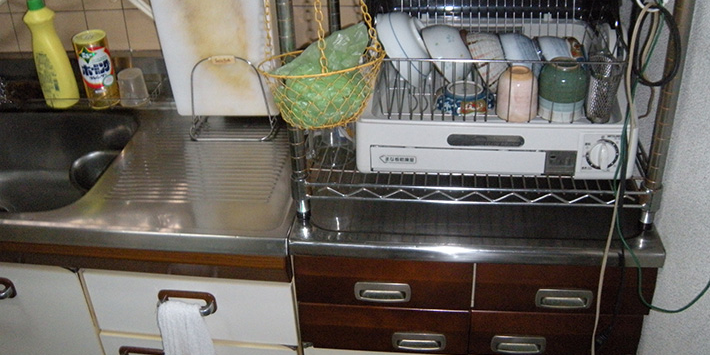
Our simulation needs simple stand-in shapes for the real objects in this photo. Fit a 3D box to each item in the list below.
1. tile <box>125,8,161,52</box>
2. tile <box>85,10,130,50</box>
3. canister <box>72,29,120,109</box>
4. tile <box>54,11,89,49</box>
[{"bbox_3d":[-0.479,-0.342,1.655,0.099,0.099,0.008,2,30,8],"label":"tile"},{"bbox_3d":[-0.575,-0.343,1.671,0.099,0.099,0.008,2,30,8],"label":"tile"},{"bbox_3d":[-0.582,-0.242,1.624,0.076,0.160,0.076,-13,31,-17],"label":"canister"},{"bbox_3d":[-0.669,-0.344,1.688,0.099,0.099,0.008,2,30,8],"label":"tile"}]

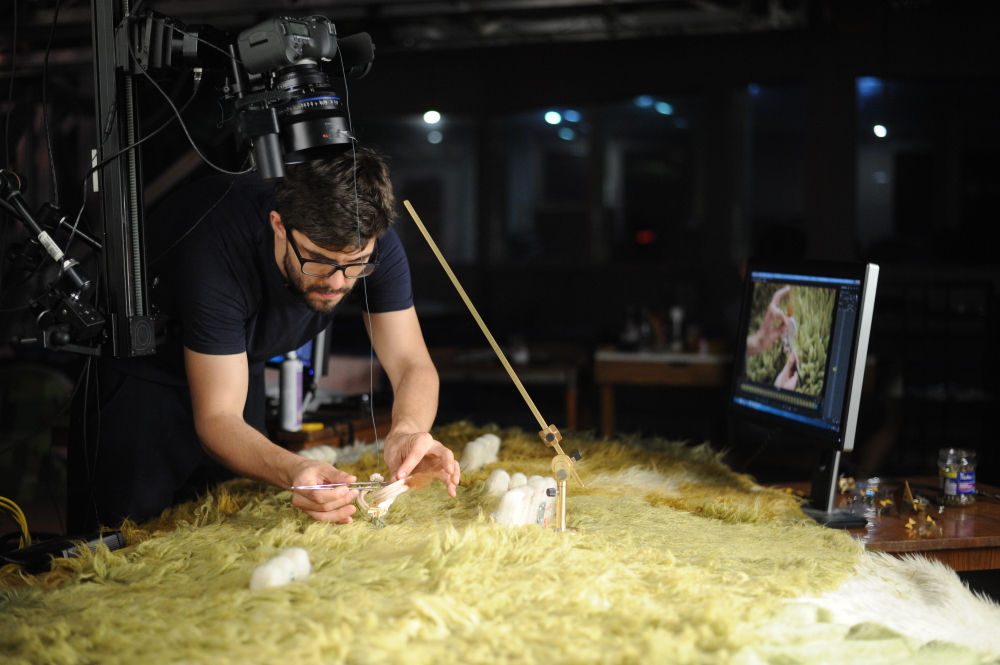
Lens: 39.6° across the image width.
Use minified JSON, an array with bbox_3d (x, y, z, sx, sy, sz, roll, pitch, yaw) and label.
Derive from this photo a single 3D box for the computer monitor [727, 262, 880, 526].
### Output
[{"bbox_3d":[0.615,0.117,2.865,0.197,0.534,0.510,-2,5,-15],"label":"computer monitor"}]

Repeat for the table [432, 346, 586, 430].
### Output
[{"bbox_3d":[-0.021,0.491,5.955,0.800,0.760,0.950,0,5,8],"label":"table"}]

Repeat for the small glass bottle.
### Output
[{"bbox_3d":[0.989,0.311,2.997,0.082,0.115,0.082,-2,5,-12],"label":"small glass bottle"}]

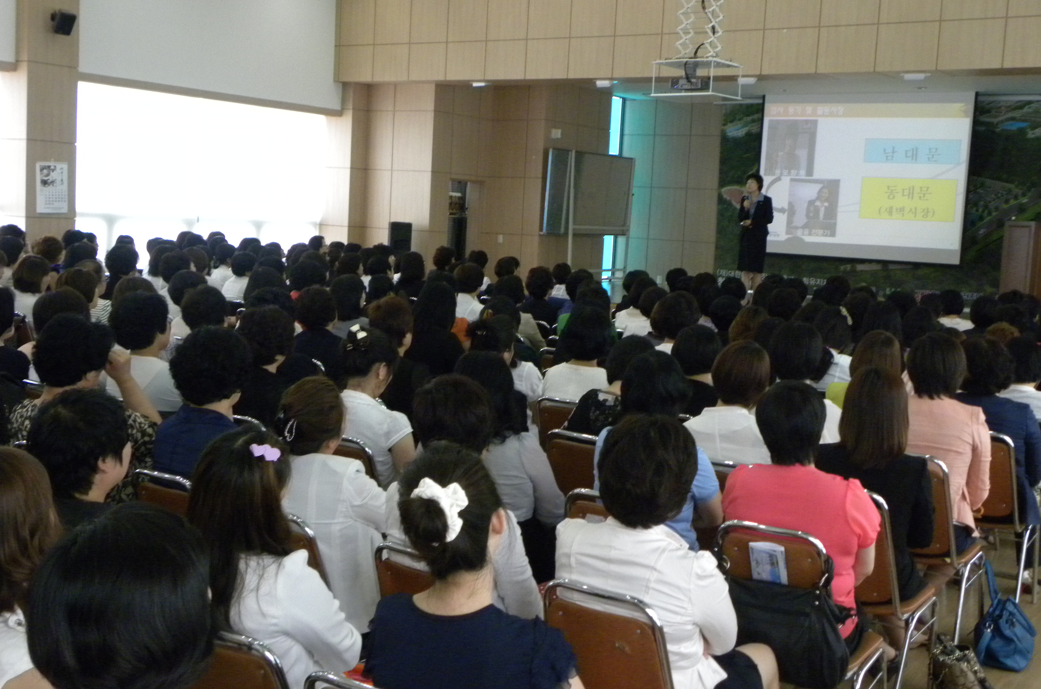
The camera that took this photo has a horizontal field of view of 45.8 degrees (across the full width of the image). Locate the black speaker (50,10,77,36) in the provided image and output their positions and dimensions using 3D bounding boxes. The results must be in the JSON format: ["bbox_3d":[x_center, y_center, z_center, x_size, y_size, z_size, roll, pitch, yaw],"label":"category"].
[{"bbox_3d":[-5.469,-3.853,14.806,0.200,0.280,0.220,33,21,29],"label":"black speaker"}]

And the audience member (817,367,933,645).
[{"bbox_3d":[1.332,0.700,4.505,0.460,1.270,0.870,8,8,35],"label":"audience member"}]

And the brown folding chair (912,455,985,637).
[{"bbox_3d":[1.665,0.849,5.179,0.440,0.890,0.580,7,7,34],"label":"brown folding chair"}]

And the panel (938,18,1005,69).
[{"bbox_3d":[4.422,-2.943,12.091,0.625,0.476,0.030,7,7,33],"label":"panel"}]

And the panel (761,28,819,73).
[{"bbox_3d":[3.283,-3.563,14.973,0.715,0.541,0.030,8,8,35],"label":"panel"}]

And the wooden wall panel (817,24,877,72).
[{"bbox_3d":[3.863,-3.487,14.563,0.715,0.541,0.030,8,8,35],"label":"wooden wall panel"}]

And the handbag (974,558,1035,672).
[{"bbox_3d":[2.056,1.128,5.172,0.280,0.420,0.180,5,7,22],"label":"handbag"}]

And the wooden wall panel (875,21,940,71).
[{"bbox_3d":[4.444,-3.410,14.153,0.715,0.541,0.030,8,8,35],"label":"wooden wall panel"}]

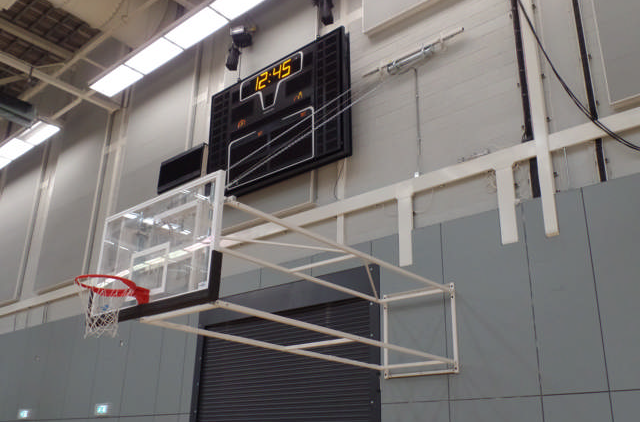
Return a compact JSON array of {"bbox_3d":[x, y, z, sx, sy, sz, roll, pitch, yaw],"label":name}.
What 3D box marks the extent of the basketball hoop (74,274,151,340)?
[{"bbox_3d":[-1.779,0.813,5.486,0.480,0.460,0.610,-17,-28,39],"label":"basketball hoop"}]

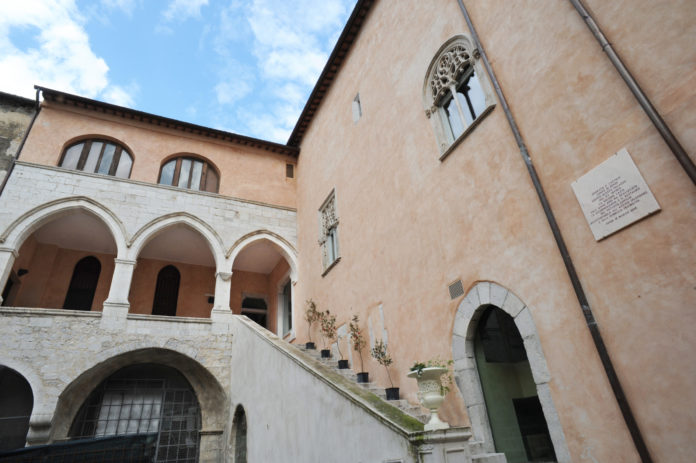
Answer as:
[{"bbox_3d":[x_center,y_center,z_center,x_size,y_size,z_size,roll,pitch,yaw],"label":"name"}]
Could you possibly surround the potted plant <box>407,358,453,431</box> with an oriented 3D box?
[{"bbox_3d":[0.868,1.673,3.964,0.450,0.630,0.450,9,-32,-24],"label":"potted plant"}]

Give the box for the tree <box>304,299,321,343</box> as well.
[{"bbox_3d":[-1.137,2.841,12.368,0.389,1.419,0.407,9,-33,-24],"label":"tree"}]

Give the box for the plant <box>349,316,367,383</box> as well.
[{"bbox_3d":[0.261,2.744,9.104,0.301,1.575,0.315,9,-33,-24],"label":"plant"}]

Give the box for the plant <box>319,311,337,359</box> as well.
[{"bbox_3d":[-0.568,2.933,11.109,0.436,1.370,0.456,-4,-30,-2],"label":"plant"}]

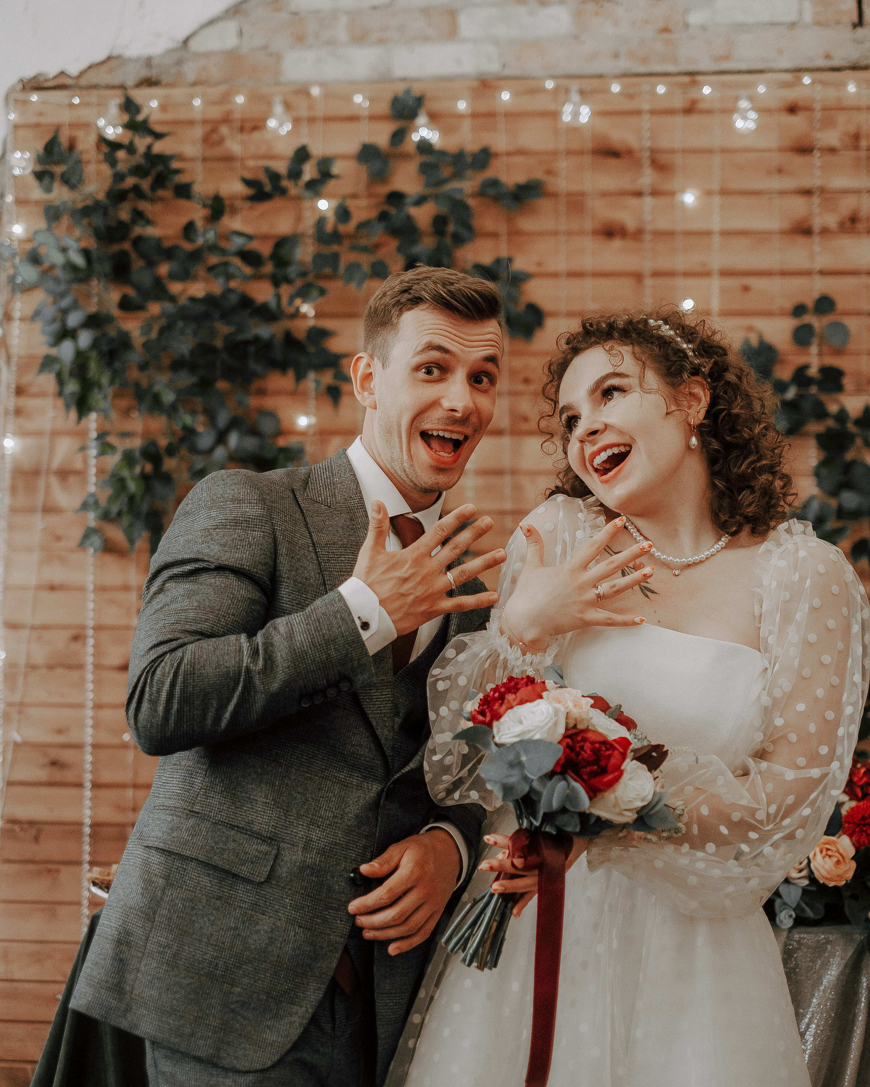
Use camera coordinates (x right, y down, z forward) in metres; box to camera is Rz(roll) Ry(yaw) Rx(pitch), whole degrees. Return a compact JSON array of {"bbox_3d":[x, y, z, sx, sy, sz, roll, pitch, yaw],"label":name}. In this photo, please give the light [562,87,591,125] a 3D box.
[{"bbox_3d":[0.323,-0.997,4.380,0.060,0.088,0.060,0,-2,9],"label":"light"}]

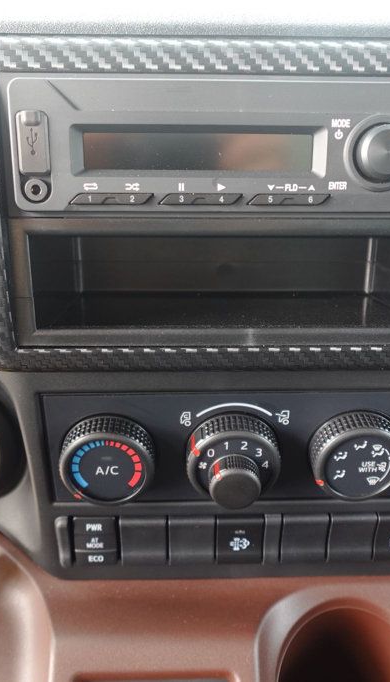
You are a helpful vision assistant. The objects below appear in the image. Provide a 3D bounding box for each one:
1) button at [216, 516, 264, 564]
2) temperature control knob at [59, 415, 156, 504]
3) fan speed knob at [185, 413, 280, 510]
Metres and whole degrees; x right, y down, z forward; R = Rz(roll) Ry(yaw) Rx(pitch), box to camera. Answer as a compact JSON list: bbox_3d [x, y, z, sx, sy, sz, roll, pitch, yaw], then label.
[{"bbox_3d":[0.021,0.095,0.280,0.023,0.029,0.010,0,20,0],"label":"button"},{"bbox_3d":[-0.039,0.054,0.253,0.041,0.041,0.014,0,24,0],"label":"temperature control knob"},{"bbox_3d":[0.018,0.056,0.248,0.041,0.041,0.026,0,24,0],"label":"fan speed knob"}]

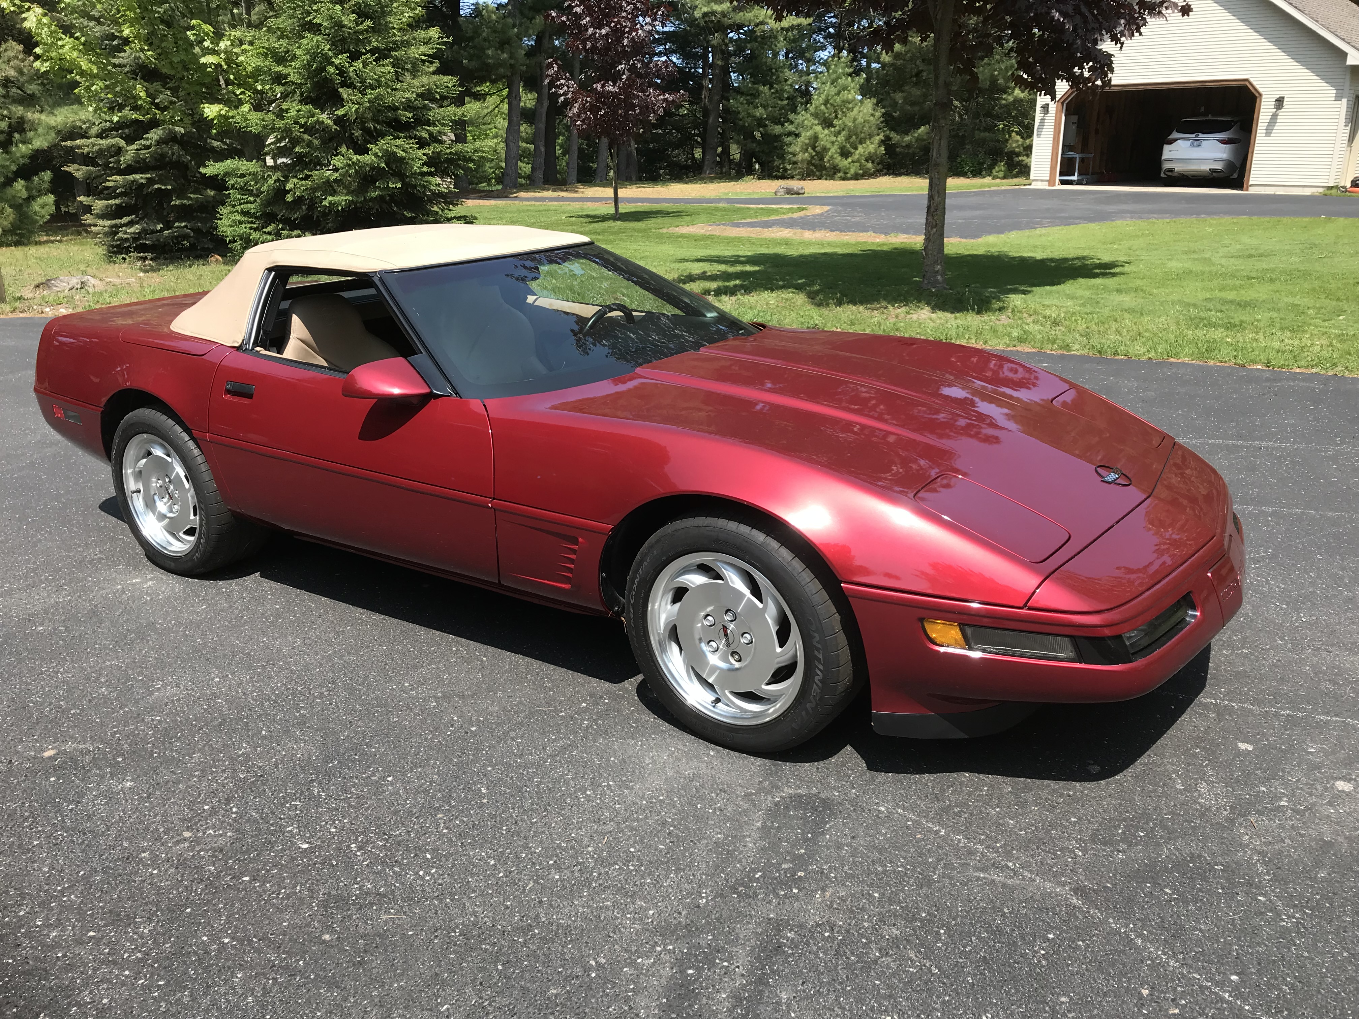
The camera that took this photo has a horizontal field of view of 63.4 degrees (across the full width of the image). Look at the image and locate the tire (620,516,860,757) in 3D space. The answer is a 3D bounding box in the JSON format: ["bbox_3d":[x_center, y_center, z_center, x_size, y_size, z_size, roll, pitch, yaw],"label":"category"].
[{"bbox_3d":[0.172,0.297,2.836,0.648,0.648,0.255,11,23,33],"label":"tire"}]

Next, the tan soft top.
[{"bbox_3d":[-1.018,-0.901,4.190,1.140,0.345,1.470,11,23,32],"label":"tan soft top"}]

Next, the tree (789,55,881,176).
[{"bbox_3d":[4.853,-12.207,34.300,3.050,3.700,3.050,-2,19,0],"label":"tree"}]

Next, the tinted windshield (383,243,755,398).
[{"bbox_3d":[-0.347,-0.692,3.787,0.802,0.140,1.480,38,35,18],"label":"tinted windshield"}]

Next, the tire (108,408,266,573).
[{"bbox_3d":[-1.849,-0.086,4.153,0.648,0.648,0.275,11,23,32],"label":"tire"}]

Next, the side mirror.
[{"bbox_3d":[-0.839,-0.371,3.129,0.180,0.125,0.210,11,23,32],"label":"side mirror"}]

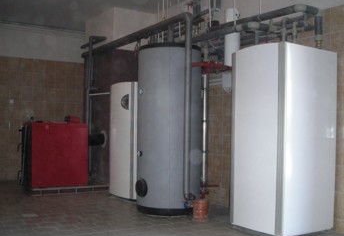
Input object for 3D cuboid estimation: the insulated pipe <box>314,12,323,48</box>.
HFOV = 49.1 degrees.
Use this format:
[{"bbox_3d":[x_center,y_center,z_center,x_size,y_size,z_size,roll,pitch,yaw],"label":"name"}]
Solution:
[{"bbox_3d":[1.500,-0.891,3.849,0.080,0.376,0.080,2,-1,-32],"label":"insulated pipe"}]

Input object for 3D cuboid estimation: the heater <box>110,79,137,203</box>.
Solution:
[{"bbox_3d":[-0.415,0.326,5.494,0.720,1.574,0.701,2,-1,-39],"label":"heater"}]

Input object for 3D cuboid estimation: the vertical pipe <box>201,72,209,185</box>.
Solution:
[{"bbox_3d":[0.415,0.145,4.748,0.085,1.438,0.085,1,-1,0],"label":"vertical pipe"}]

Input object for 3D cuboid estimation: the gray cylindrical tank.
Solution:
[{"bbox_3d":[-0.033,0.131,4.652,0.802,1.948,0.792,1,-1,0],"label":"gray cylindrical tank"}]

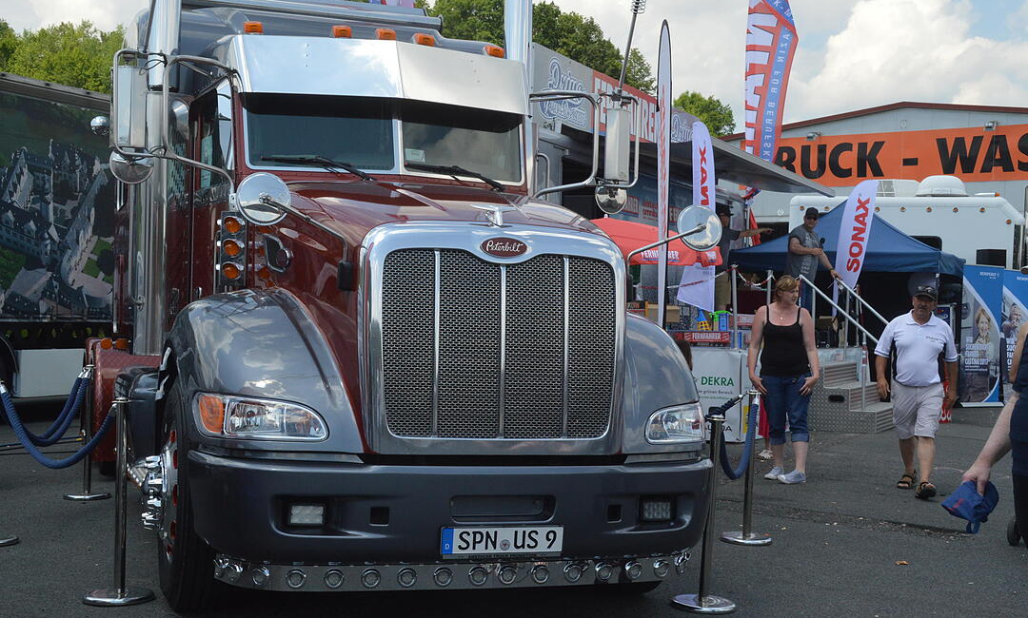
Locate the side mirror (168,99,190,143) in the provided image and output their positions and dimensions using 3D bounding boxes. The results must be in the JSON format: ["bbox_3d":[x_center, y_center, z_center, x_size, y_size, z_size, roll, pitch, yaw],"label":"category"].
[{"bbox_3d":[-2.132,-1.194,8.700,0.160,0.290,0.100,2,0,-8],"label":"side mirror"}]

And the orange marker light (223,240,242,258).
[{"bbox_3d":[-1.458,-0.313,7.100,0.095,0.090,0.080,2,0,-18],"label":"orange marker light"}]

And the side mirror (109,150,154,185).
[{"bbox_3d":[-2.091,-0.795,7.500,0.230,0.220,0.090,2,0,2],"label":"side mirror"}]

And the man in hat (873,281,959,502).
[{"bbox_3d":[3.317,0.669,11.304,0.650,1.720,0.450,2,0,12],"label":"man in hat"}]

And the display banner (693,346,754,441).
[{"bbox_3d":[2.137,0.910,14.469,0.800,1.000,0.050,3,1,12],"label":"display banner"}]

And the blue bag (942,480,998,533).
[{"bbox_3d":[2.133,0.923,6.400,0.240,0.240,0.160,2,0,-27],"label":"blue bag"}]

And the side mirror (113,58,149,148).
[{"bbox_3d":[-2.112,-1.120,7.550,0.190,0.470,0.110,2,0,4],"label":"side mirror"}]

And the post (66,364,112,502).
[{"bbox_3d":[-2.871,0.822,9.283,0.325,0.930,0.325,2,1,0],"label":"post"}]

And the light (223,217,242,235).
[{"bbox_3d":[-1.479,-0.440,7.200,0.090,0.090,0.070,2,1,-18],"label":"light"}]

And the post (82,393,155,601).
[{"bbox_3d":[-1.831,0.888,6.412,0.317,0.945,0.317,2,0,-18],"label":"post"}]

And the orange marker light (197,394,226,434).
[{"bbox_3d":[-1.246,0.434,5.630,0.110,0.155,0.120,2,1,-18],"label":"orange marker light"}]

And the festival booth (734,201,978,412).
[{"bbox_3d":[5.250,-0.150,21.029,3.000,3.100,3.000,3,1,24],"label":"festival booth"}]

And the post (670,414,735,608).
[{"bbox_3d":[0.953,0.981,6.661,0.317,0.955,0.317,4,0,-18],"label":"post"}]

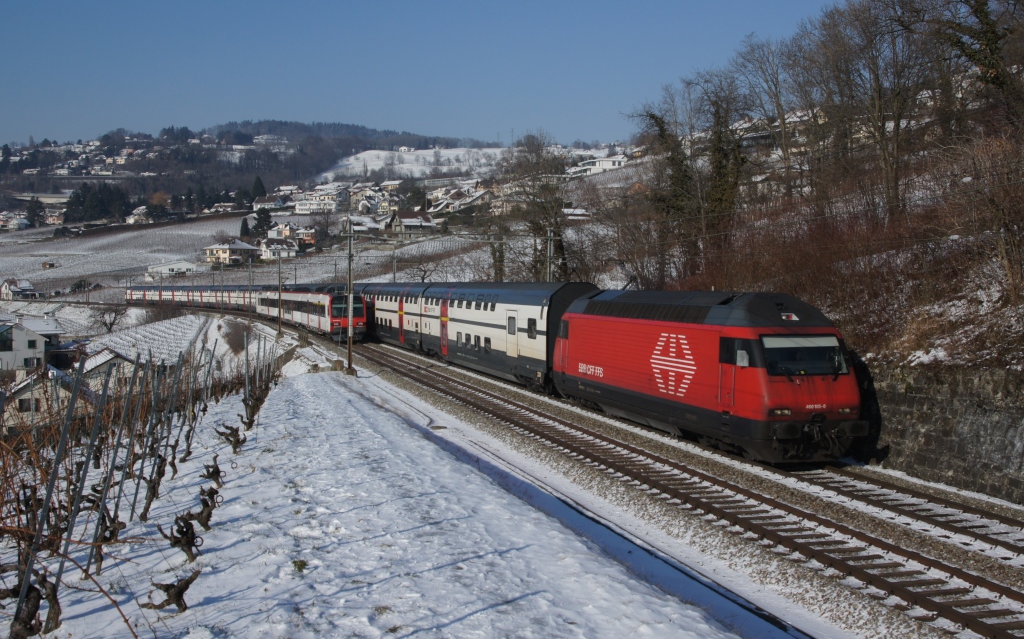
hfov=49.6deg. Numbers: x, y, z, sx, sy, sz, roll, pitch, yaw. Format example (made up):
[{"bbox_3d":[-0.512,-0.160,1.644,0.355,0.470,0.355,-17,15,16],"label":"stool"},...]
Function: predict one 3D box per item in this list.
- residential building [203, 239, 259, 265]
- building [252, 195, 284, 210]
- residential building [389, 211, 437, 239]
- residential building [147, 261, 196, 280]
[{"bbox_3d":[-101.172,-24.155,400.000,13.600,8.900,14.000,1,3,34],"label":"residential building"},{"bbox_3d":[-131.536,-62.873,600.000,15.200,7.300,9.300,1,2,30],"label":"building"},{"bbox_3d":[-40.277,-38.147,450.000,16.000,10.600,10.500,-2,3,-37],"label":"residential building"},{"bbox_3d":[-110.132,-16.276,360.000,14.300,5.300,9.500,0,2,-10],"label":"residential building"}]

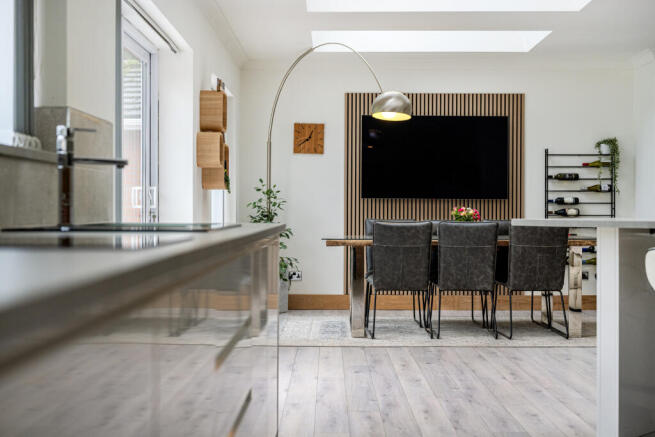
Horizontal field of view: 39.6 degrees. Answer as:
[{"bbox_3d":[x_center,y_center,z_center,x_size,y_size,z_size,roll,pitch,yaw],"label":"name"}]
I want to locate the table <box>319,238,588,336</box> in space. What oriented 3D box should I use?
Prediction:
[{"bbox_3d":[1.090,0.544,7.630,2.240,0.765,1.120,0,0,0],"label":"table"}]

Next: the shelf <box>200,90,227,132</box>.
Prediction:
[{"bbox_3d":[-0.797,-0.737,6.410,0.160,0.290,0.290,0,0,0],"label":"shelf"}]

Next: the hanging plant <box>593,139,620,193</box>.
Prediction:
[{"bbox_3d":[2.778,-0.525,9.000,0.255,0.560,0.190,0,0,0],"label":"hanging plant"}]

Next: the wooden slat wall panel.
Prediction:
[{"bbox_3d":[1.073,-0.244,9.100,1.800,2.020,0.030,0,0,0],"label":"wooden slat wall panel"}]

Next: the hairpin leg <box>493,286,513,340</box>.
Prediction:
[{"bbox_3d":[1.420,0.735,7.300,0.045,0.390,0.570,0,0,0],"label":"hairpin leg"}]

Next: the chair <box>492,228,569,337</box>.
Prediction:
[{"bbox_3d":[1.636,0.479,7.300,0.470,0.900,0.610,0,0,0],"label":"chair"}]

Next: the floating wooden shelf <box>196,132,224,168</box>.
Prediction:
[{"bbox_3d":[-0.797,-0.459,6.220,0.160,0.240,0.240,0,0,0],"label":"floating wooden shelf"}]

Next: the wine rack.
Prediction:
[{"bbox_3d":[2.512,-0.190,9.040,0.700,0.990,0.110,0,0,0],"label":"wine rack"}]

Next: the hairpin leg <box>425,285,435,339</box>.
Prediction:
[{"bbox_3d":[0.810,0.735,7.280,0.045,0.390,0.550,0,0,0],"label":"hairpin leg"}]

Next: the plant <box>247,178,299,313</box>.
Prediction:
[{"bbox_3d":[-0.540,0.262,8.880,0.510,1.310,0.450,0,0,0],"label":"plant"}]

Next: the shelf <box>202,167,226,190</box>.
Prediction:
[{"bbox_3d":[-0.797,-0.365,6.530,0.155,0.300,0.300,0,0,0],"label":"shelf"}]

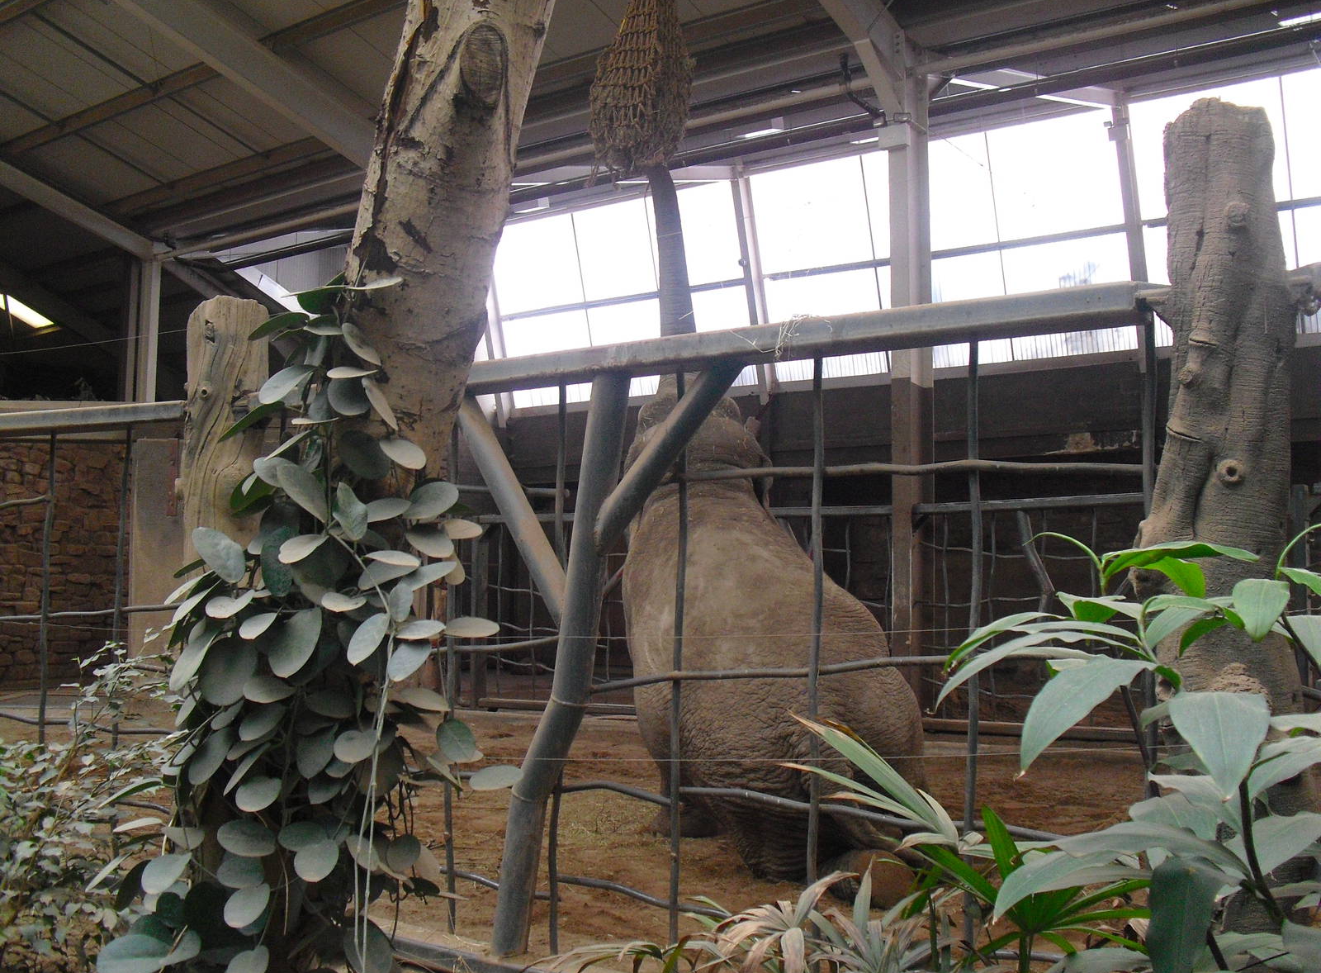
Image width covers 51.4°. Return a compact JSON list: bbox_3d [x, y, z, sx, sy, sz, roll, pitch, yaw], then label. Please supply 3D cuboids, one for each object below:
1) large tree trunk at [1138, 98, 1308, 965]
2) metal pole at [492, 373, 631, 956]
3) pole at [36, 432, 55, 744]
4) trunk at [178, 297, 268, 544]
[{"bbox_3d":[1.603,0.177,3.895,0.460,2.600,0.420,-1,-5,22],"label":"large tree trunk"},{"bbox_3d":[-0.375,0.678,5.217,0.210,2.230,0.150,10,2,35],"label":"metal pole"},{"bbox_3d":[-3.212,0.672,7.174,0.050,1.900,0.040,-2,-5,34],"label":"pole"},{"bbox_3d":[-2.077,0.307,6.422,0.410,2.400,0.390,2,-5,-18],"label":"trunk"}]

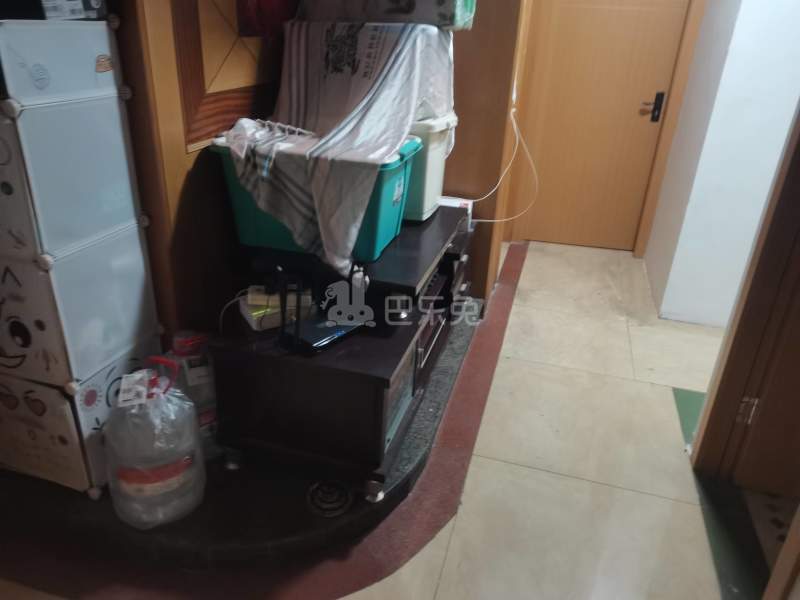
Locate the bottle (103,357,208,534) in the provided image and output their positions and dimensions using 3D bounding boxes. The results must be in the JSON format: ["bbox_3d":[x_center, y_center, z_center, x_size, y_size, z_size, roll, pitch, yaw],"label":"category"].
[{"bbox_3d":[-0.706,0.395,1.720,0.245,0.470,0.245,9,25,13],"label":"bottle"}]

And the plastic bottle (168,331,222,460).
[{"bbox_3d":[-0.672,0.303,1.991,0.230,0.414,0.230,9,25,13],"label":"plastic bottle"}]

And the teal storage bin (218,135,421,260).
[{"bbox_3d":[-0.290,-0.411,2.313,0.675,0.380,0.430,8,25,11],"label":"teal storage bin"}]

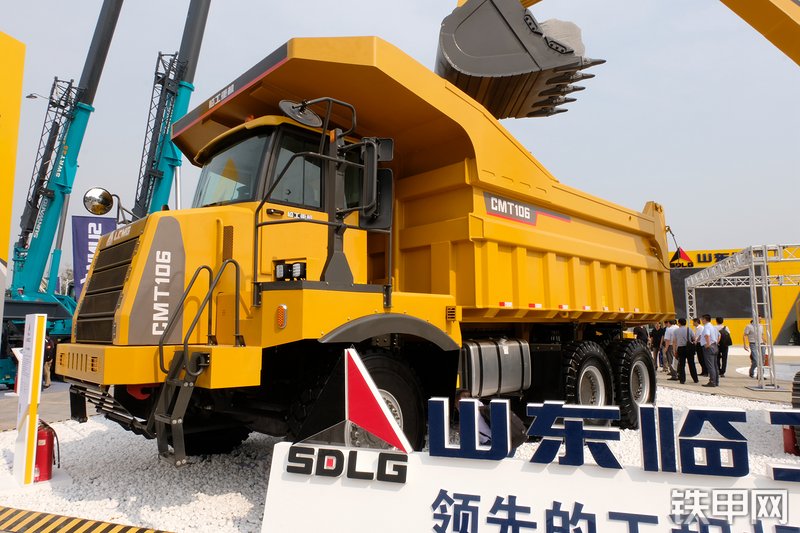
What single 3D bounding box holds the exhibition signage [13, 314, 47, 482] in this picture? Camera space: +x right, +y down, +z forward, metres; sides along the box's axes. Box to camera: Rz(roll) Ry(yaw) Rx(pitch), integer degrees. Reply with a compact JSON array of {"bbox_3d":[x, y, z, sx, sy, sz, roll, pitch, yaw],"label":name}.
[{"bbox_3d":[-4.024,1.419,5.819,0.127,1.765,0.455,6,-9,-43],"label":"exhibition signage"}]

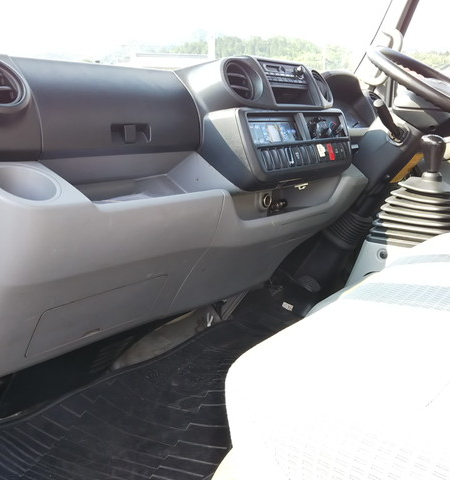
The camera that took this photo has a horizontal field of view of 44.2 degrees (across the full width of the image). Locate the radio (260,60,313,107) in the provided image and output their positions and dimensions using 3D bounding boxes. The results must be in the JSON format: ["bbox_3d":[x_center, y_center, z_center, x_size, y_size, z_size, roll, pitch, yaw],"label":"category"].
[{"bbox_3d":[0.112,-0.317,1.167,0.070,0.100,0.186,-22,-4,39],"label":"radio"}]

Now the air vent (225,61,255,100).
[{"bbox_3d":[0.025,-0.297,1.046,0.040,0.080,0.080,-19,-2,39],"label":"air vent"}]

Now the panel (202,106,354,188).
[{"bbox_3d":[0.133,-0.202,1.224,0.090,0.150,0.400,-8,4,41],"label":"panel"}]

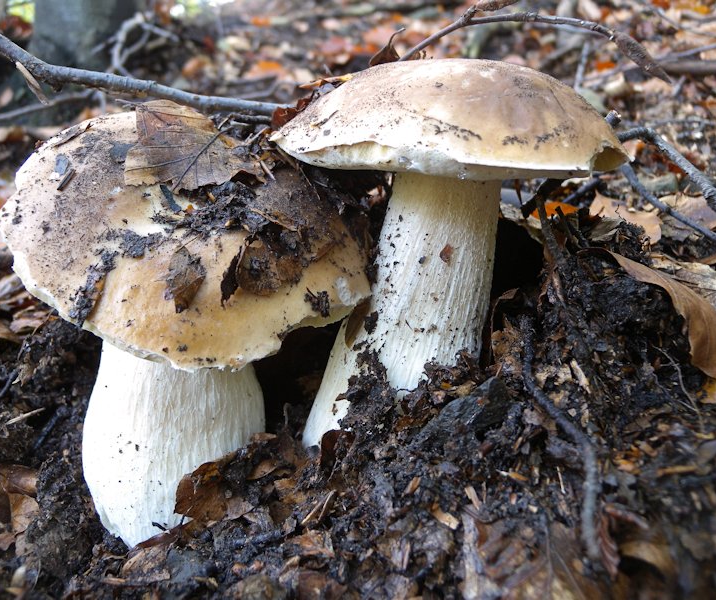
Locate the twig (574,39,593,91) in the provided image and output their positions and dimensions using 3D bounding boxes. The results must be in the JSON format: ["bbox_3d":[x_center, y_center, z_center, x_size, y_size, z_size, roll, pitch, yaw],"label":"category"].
[{"bbox_3d":[0.296,-0.309,0.850,0.008,0.072,0.008,10,17,0],"label":"twig"}]

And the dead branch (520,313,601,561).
[{"bbox_3d":[0.091,0.053,0.289,0.022,0.012,0.129,-2,43,-3],"label":"dead branch"}]

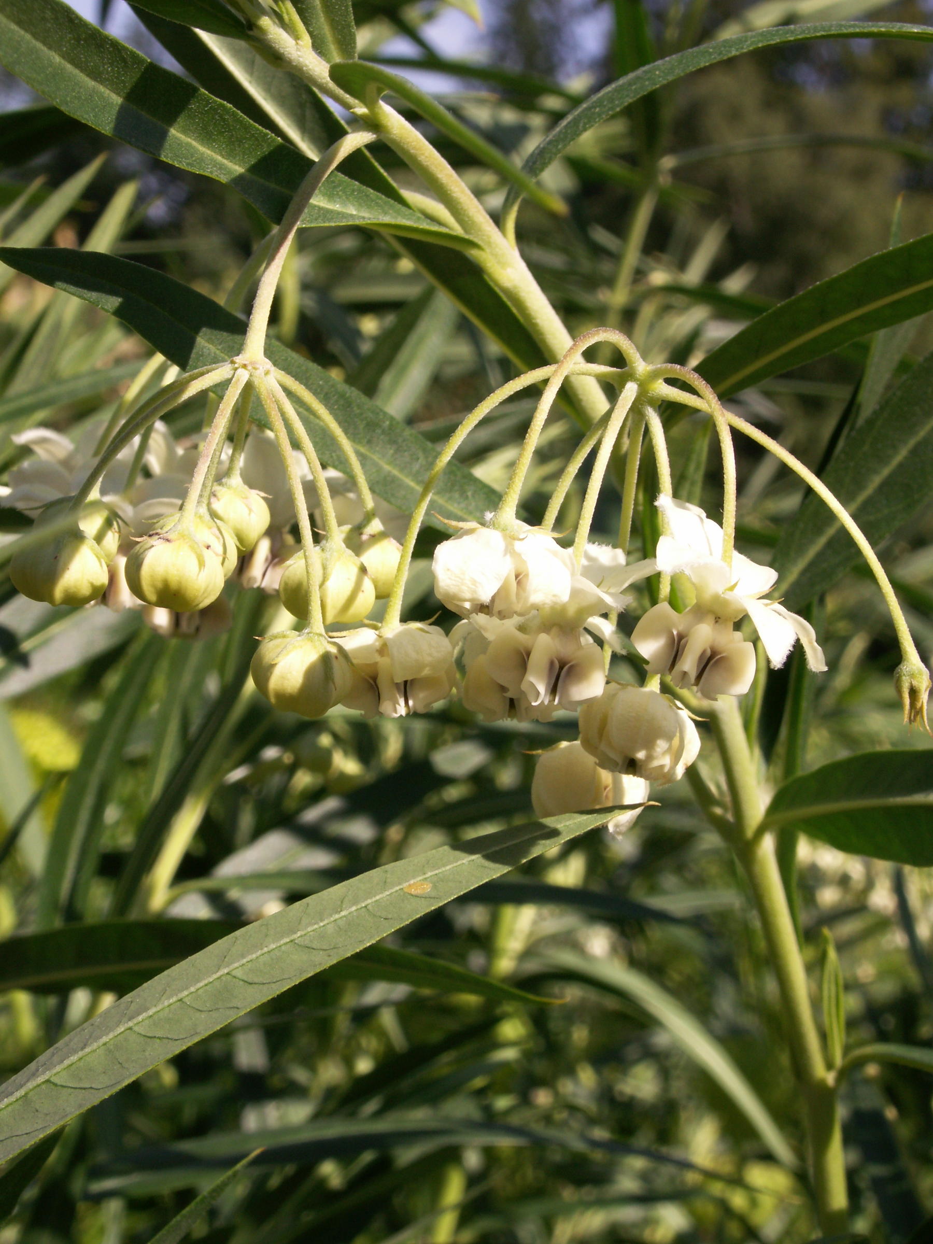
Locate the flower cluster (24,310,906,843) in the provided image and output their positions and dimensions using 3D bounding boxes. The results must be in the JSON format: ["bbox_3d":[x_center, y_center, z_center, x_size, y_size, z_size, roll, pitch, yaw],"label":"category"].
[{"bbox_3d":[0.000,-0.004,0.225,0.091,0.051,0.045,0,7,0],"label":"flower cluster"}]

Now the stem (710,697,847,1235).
[{"bbox_3d":[0.034,0.037,0.240,0.005,0.059,0.005,-12,6,0],"label":"stem"}]

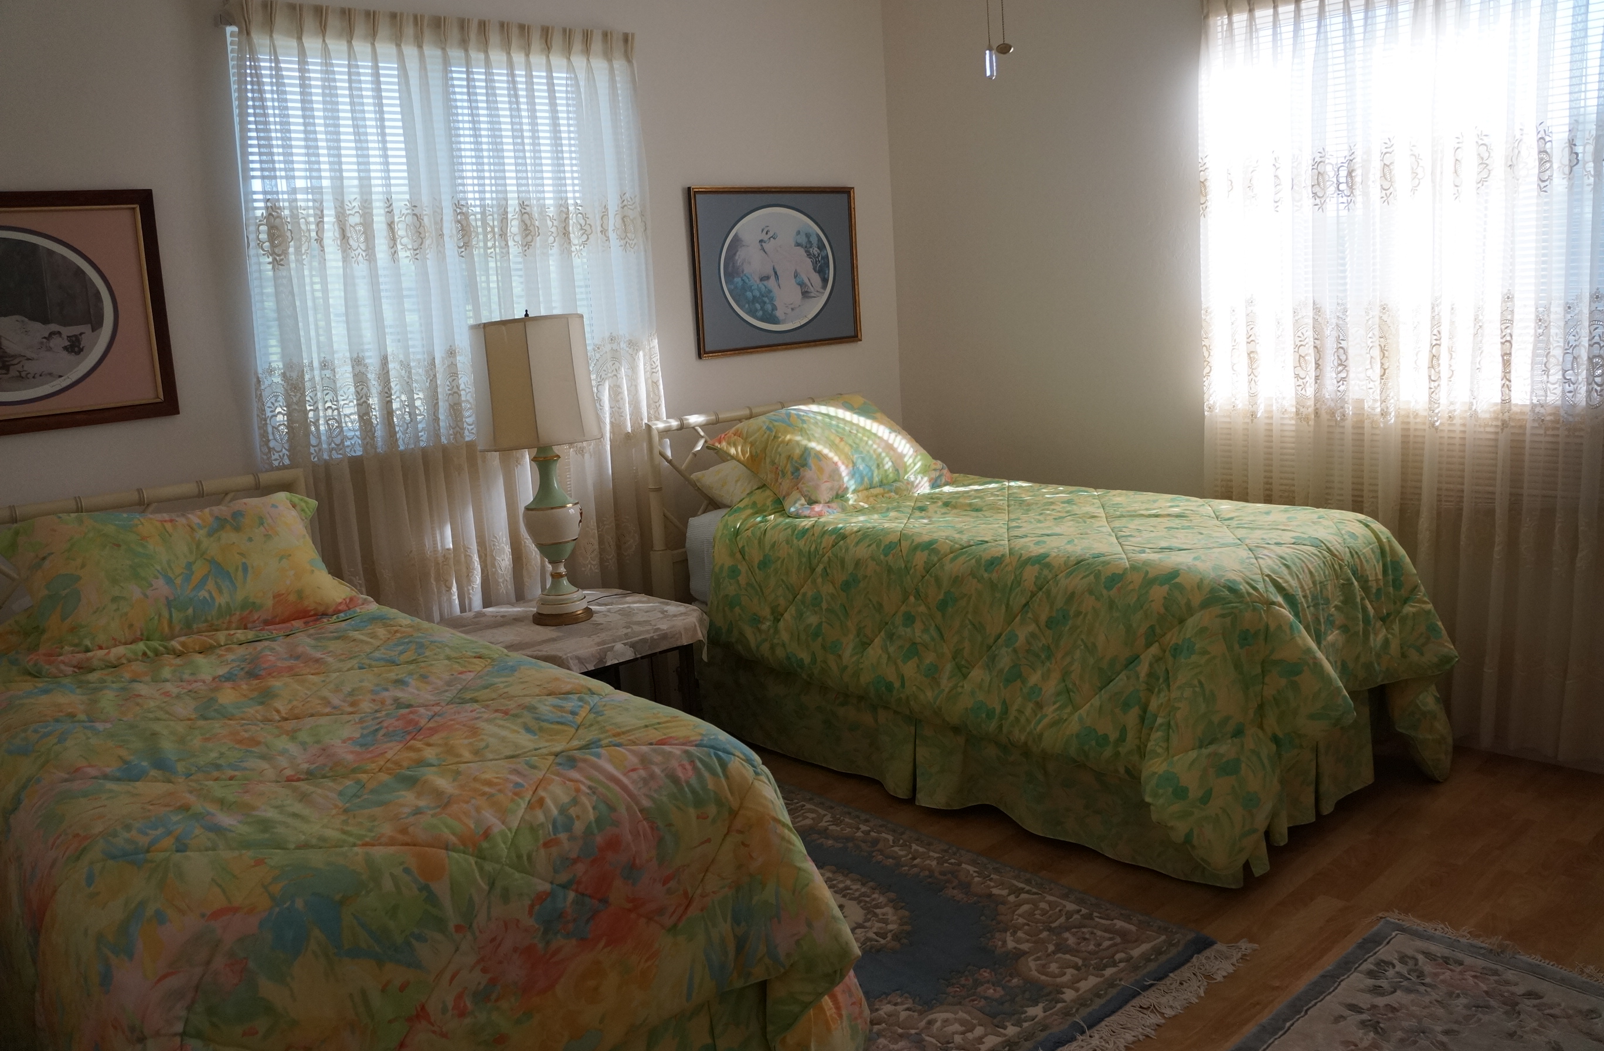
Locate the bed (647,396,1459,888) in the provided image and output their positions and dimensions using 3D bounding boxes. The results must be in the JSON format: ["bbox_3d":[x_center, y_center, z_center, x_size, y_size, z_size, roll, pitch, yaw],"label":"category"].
[{"bbox_3d":[0.601,0.152,3.612,1.060,0.960,2.140,-14,15,-41],"label":"bed"}]

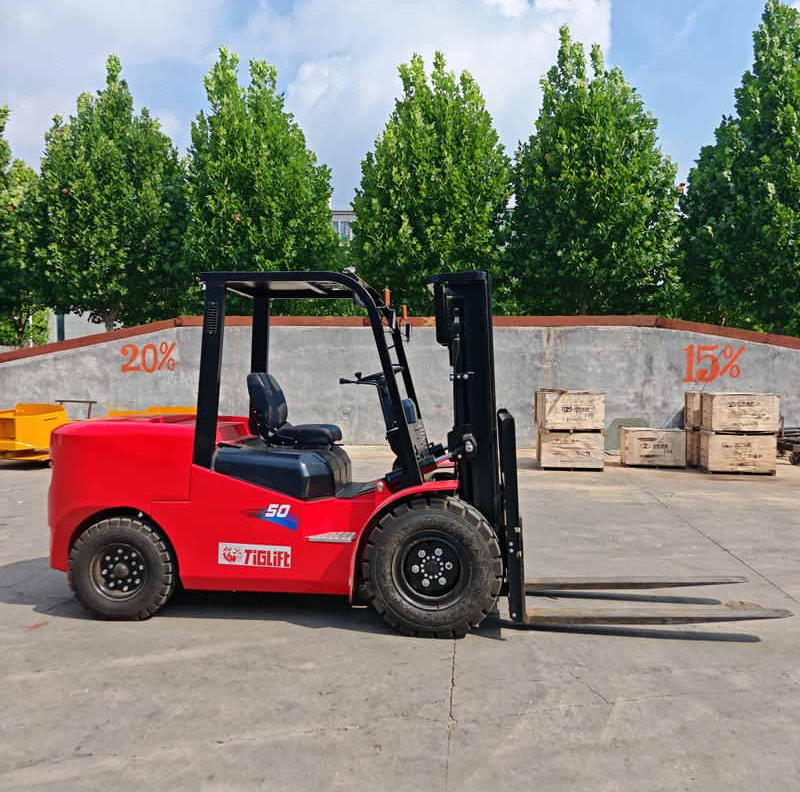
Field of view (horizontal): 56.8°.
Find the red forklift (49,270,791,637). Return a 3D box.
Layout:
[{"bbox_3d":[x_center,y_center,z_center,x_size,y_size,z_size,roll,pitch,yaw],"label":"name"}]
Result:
[{"bbox_3d":[0.133,0.301,5.157,4.831,2.240,1.480,0,3,3],"label":"red forklift"}]

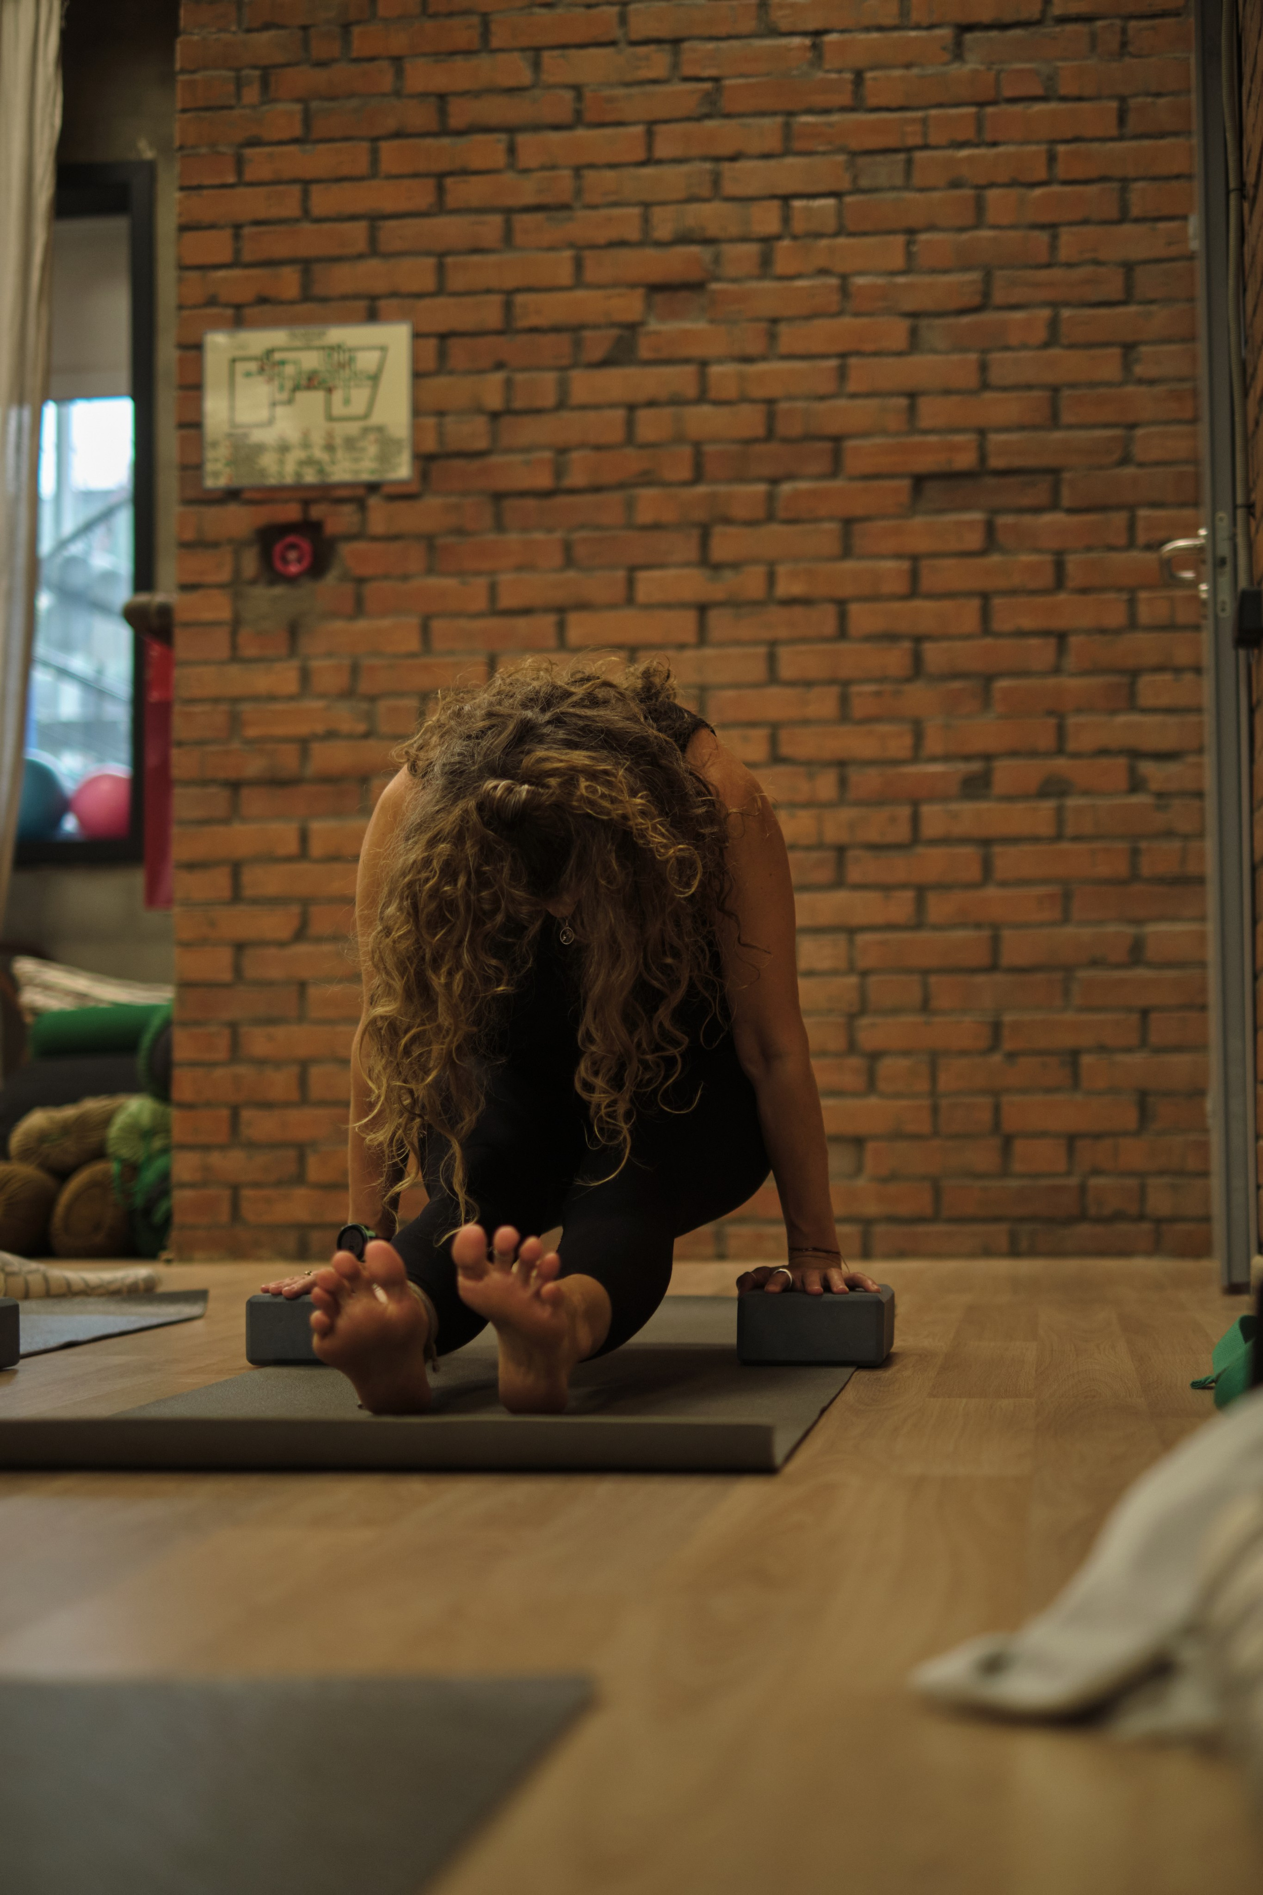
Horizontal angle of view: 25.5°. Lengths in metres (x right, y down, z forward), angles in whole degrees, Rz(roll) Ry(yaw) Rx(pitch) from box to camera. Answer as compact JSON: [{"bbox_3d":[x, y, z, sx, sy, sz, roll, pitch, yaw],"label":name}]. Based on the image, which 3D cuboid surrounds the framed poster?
[{"bbox_3d":[-0.609,-1.016,5.237,0.400,0.300,0.020,-1,-4,7],"label":"framed poster"}]

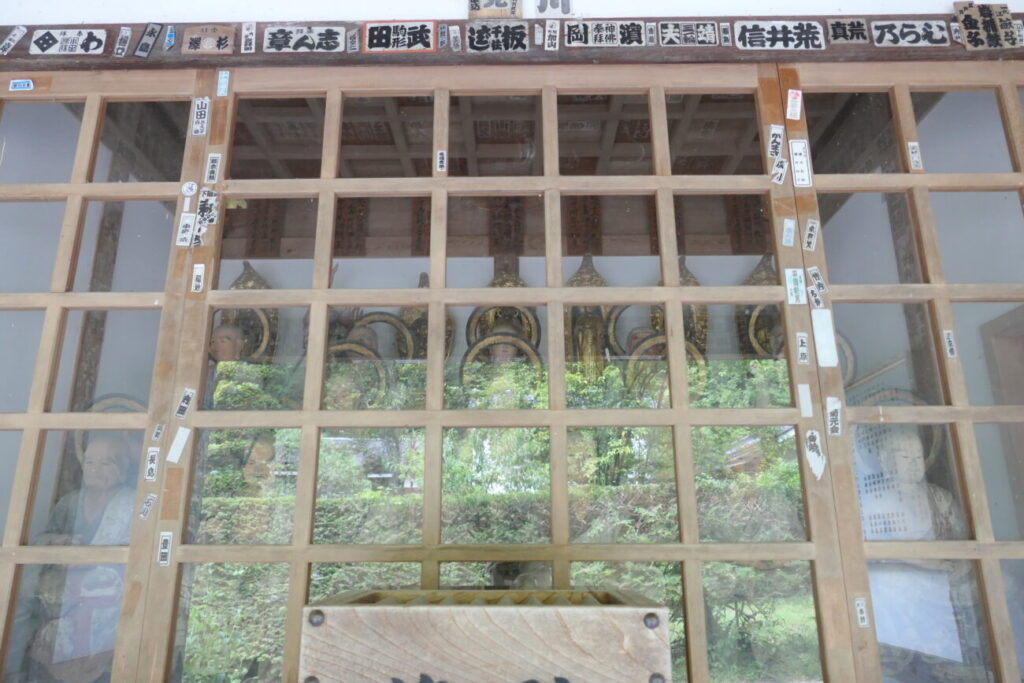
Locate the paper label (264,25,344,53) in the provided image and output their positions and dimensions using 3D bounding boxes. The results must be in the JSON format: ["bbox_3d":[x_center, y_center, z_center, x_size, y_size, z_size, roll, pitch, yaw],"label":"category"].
[{"bbox_3d":[-0.509,-0.740,1.745,0.200,0.070,0.004,0,-16,0],"label":"paper label"}]

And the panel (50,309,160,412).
[{"bbox_3d":[-0.876,0.043,1.547,0.220,0.233,0.006,0,-16,0],"label":"panel"}]

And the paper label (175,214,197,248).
[{"bbox_3d":[-0.910,-0.312,1.988,0.039,0.097,0.004,4,-16,2],"label":"paper label"}]

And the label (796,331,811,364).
[{"bbox_3d":[0.636,0.016,1.553,0.024,0.070,0.003,2,-16,1],"label":"label"}]

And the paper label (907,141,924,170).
[{"bbox_3d":[0.954,-0.439,1.682,0.025,0.071,0.003,2,-16,1],"label":"paper label"}]

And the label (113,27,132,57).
[{"bbox_3d":[-1.150,-0.884,2.104,0.031,0.099,0.004,6,-16,2],"label":"label"}]

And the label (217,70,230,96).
[{"bbox_3d":[-0.709,-0.632,1.746,0.025,0.071,0.003,-1,-16,0],"label":"label"}]

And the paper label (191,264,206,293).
[{"bbox_3d":[-0.707,-0.143,1.605,0.024,0.066,0.003,-2,-16,0],"label":"paper label"}]

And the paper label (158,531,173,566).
[{"bbox_3d":[-0.703,0.421,1.443,0.022,0.065,0.003,-1,-16,0],"label":"paper label"}]

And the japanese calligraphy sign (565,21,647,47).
[{"bbox_3d":[0.225,-0.739,1.709,0.193,0.070,0.008,0,-16,0],"label":"japanese calligraphy sign"}]

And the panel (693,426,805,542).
[{"bbox_3d":[0.498,0.298,1.496,0.220,0.241,0.006,0,-16,0],"label":"panel"}]

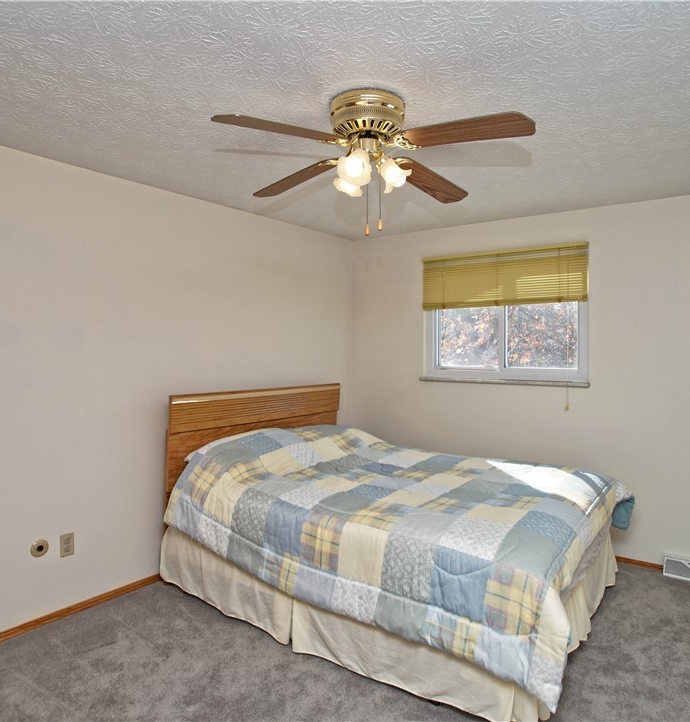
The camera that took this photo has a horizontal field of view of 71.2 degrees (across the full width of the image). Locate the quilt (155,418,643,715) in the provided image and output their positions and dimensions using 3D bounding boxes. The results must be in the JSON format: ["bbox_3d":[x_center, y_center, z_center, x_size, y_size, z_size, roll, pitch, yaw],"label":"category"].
[{"bbox_3d":[0.320,0.806,2.889,2.220,0.531,1.737,2,3,37],"label":"quilt"}]

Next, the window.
[{"bbox_3d":[1.182,-0.325,3.718,1.283,1.004,0.106,2,3,37],"label":"window"}]

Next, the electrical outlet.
[{"bbox_3d":[-1.458,0.971,2.539,0.008,0.117,0.071,2,3,37],"label":"electrical outlet"}]

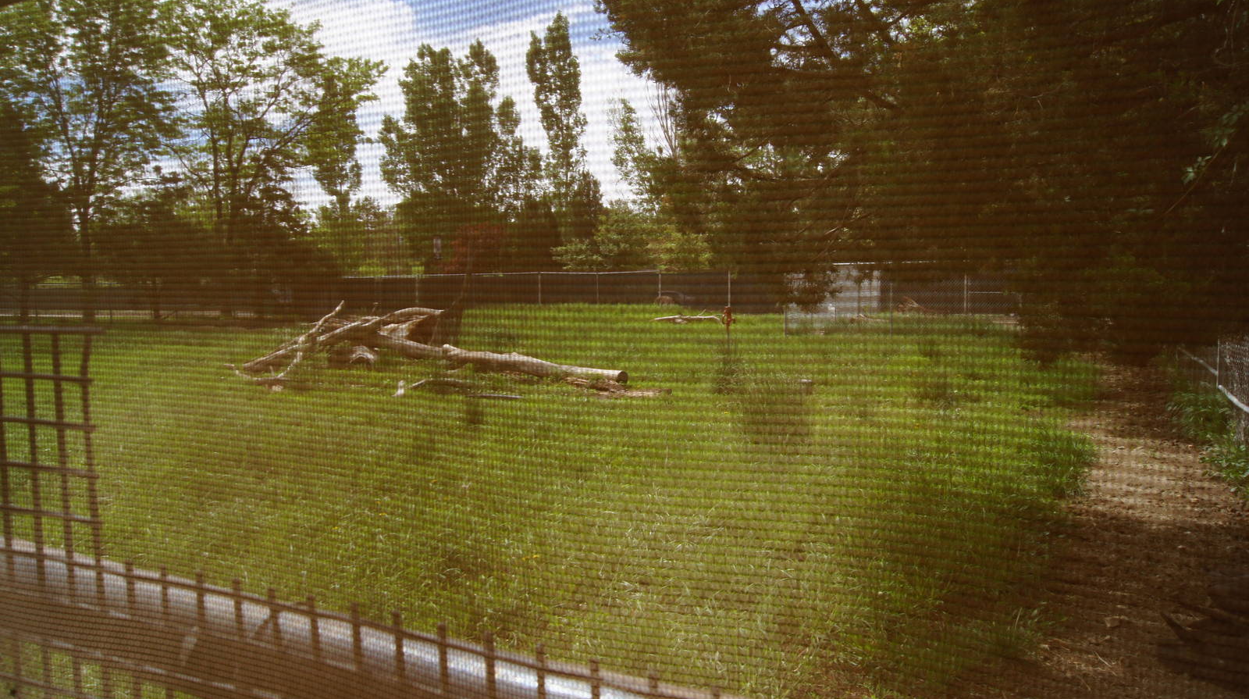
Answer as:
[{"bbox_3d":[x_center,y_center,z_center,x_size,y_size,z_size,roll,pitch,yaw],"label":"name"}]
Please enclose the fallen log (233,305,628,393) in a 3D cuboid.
[{"bbox_3d":[-2.772,-0.180,13.322,5.700,1.100,2.000,1,4,20],"label":"fallen log"}]

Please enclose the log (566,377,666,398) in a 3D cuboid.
[{"bbox_3d":[-0.075,0.422,10.790,1.150,0.180,0.400,1,5,22],"label":"log"}]

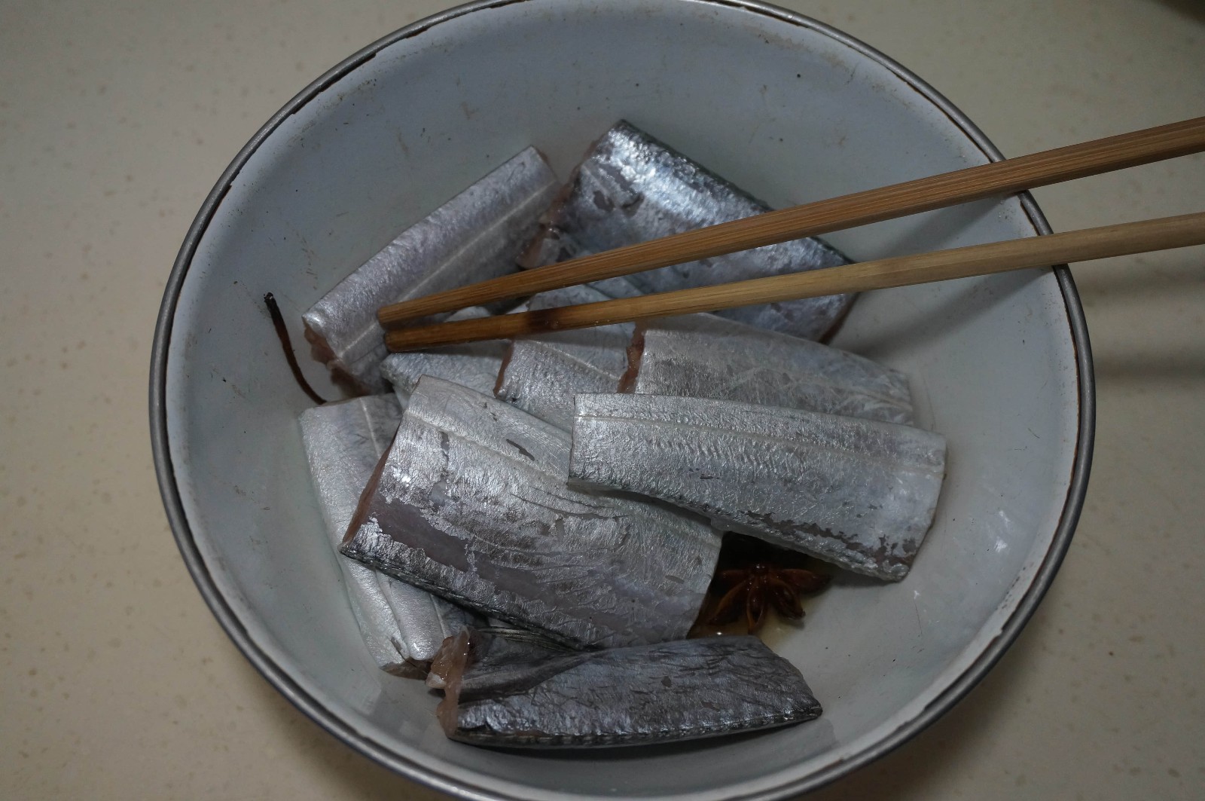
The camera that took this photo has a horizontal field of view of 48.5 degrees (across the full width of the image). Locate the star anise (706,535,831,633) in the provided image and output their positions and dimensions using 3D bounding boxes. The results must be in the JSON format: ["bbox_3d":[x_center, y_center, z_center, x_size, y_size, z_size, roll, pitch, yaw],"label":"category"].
[{"bbox_3d":[0.040,0.043,0.339,0.034,0.011,0.034,0,64,0],"label":"star anise"}]

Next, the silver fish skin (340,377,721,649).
[{"bbox_3d":[-0.016,0.033,0.325,0.084,0.015,0.043,23,67,0],"label":"silver fish skin"}]

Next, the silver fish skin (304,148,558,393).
[{"bbox_3d":[-0.041,-0.034,0.354,0.075,0.014,0.026,-40,92,-16],"label":"silver fish skin"}]

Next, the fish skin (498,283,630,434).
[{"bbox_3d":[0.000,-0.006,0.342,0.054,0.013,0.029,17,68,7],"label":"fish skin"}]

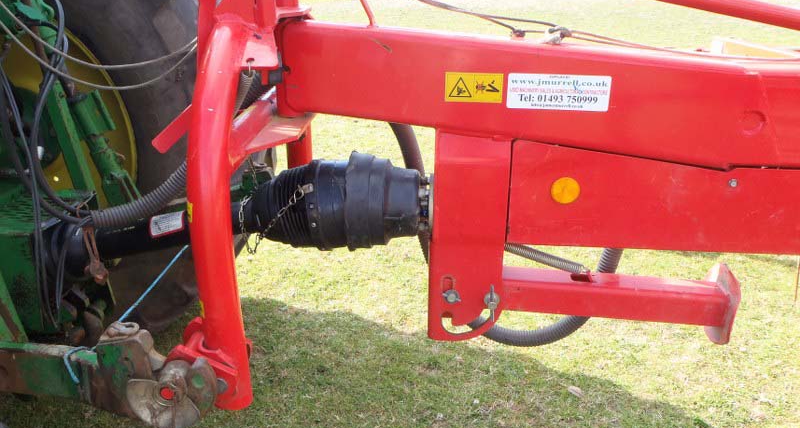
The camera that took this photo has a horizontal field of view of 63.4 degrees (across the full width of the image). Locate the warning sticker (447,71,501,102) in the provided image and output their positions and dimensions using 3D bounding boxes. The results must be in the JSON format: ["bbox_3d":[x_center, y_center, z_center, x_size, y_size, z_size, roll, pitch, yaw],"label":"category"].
[{"bbox_3d":[0.155,-0.266,1.362,0.121,0.062,0.002,4,23,9],"label":"warning sticker"}]

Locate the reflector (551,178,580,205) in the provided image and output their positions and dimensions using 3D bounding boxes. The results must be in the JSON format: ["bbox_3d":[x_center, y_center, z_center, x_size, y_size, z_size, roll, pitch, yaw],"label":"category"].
[{"bbox_3d":[0.354,-0.051,1.385,0.060,0.060,0.008,4,23,9],"label":"reflector"}]

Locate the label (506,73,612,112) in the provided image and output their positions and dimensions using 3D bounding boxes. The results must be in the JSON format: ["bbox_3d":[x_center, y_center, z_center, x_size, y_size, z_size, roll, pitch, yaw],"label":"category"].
[{"bbox_3d":[0.326,-0.251,1.335,0.207,0.073,0.002,4,23,9],"label":"label"}]

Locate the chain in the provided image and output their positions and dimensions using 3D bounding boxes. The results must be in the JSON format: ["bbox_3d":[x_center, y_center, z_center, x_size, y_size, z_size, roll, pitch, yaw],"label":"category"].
[{"bbox_3d":[-0.303,0.003,1.587,0.180,0.175,0.100,3,23,6],"label":"chain"}]

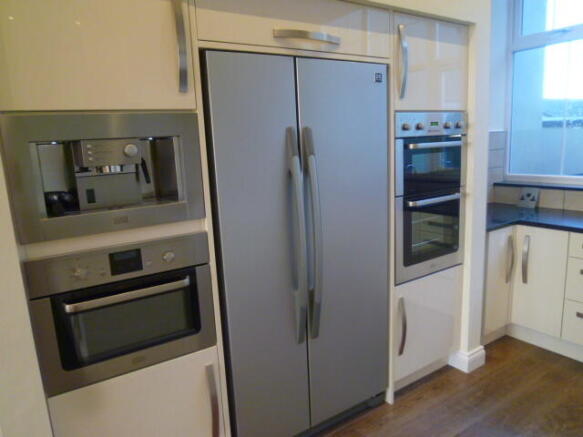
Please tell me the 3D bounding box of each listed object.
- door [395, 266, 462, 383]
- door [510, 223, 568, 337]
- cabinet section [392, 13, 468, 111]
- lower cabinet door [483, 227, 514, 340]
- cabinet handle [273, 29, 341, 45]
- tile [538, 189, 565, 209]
[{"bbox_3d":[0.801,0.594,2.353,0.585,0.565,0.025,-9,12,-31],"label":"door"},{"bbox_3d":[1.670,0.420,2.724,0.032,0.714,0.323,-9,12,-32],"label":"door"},{"bbox_3d":[0.597,-0.823,2.314,0.585,0.455,0.570,-9,12,-31],"label":"cabinet section"},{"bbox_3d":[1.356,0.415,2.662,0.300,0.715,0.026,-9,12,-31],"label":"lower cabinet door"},{"bbox_3d":[0.084,-0.757,1.686,0.340,0.030,0.037,-9,12,-32],"label":"cabinet handle"},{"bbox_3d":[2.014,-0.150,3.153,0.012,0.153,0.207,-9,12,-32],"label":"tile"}]

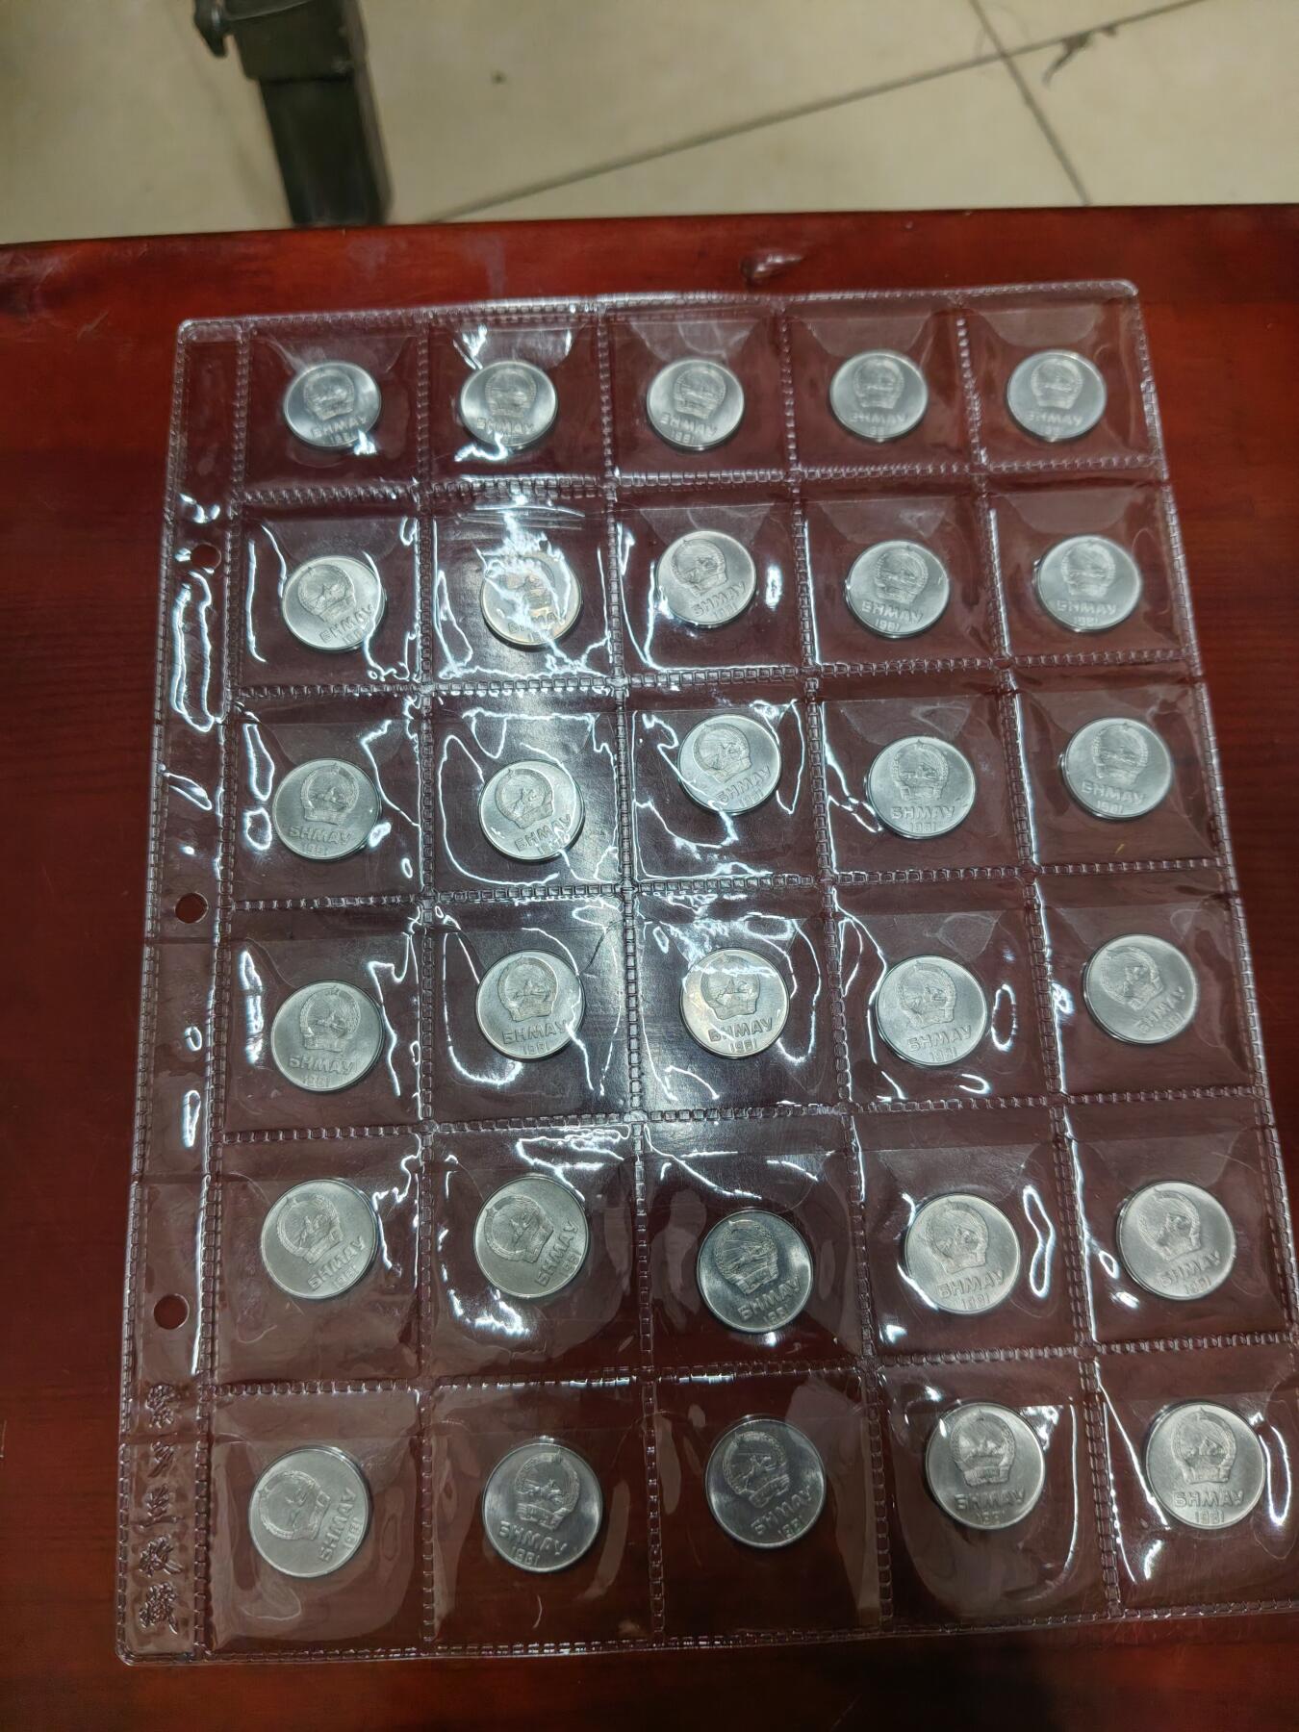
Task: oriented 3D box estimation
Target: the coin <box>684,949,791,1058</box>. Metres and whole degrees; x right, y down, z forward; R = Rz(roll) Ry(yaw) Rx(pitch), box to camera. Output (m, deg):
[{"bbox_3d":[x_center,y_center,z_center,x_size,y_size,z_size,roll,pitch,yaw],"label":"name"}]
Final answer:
[{"bbox_3d":[0.015,0.025,0.234,0.020,0.002,0.020,-3,75,-1],"label":"coin"}]

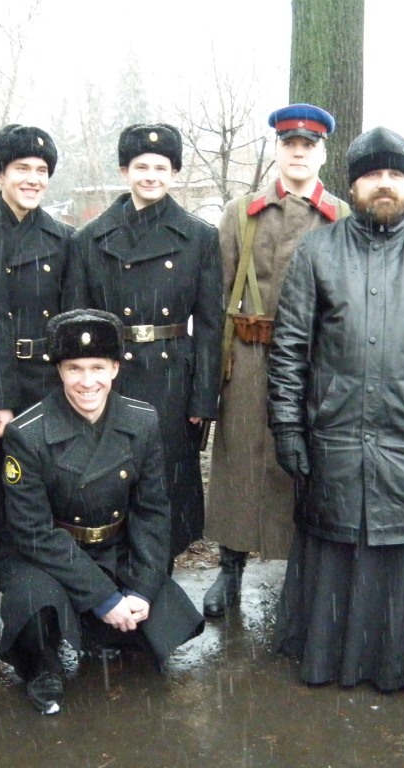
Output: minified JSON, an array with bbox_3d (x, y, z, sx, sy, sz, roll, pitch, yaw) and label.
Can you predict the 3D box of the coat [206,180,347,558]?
[{"bbox_3d":[0.307,-0.054,2.829,0.580,1.340,0.400,1,10,4],"label":"coat"}]

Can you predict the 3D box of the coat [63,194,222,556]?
[{"bbox_3d":[-0.217,-0.002,2.859,0.570,1.350,0.360,-1,10,-5],"label":"coat"}]

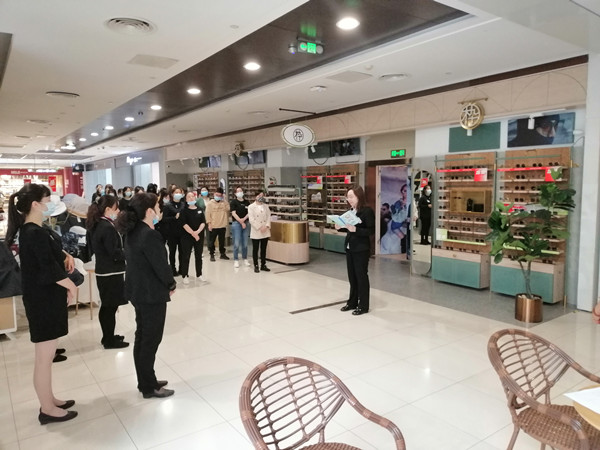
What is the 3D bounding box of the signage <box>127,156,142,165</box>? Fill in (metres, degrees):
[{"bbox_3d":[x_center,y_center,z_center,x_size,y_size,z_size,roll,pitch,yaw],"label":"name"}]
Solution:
[{"bbox_3d":[-7.671,-2.981,20.878,0.080,0.370,2.300,-5,7,-35],"label":"signage"}]

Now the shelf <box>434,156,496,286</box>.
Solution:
[{"bbox_3d":[2.508,-0.081,6.926,0.340,2.030,0.860,-5,7,-35],"label":"shelf"}]

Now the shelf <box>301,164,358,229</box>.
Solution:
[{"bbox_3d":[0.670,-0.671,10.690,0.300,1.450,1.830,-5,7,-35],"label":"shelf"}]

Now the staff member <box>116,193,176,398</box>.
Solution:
[{"bbox_3d":[-1.181,0.546,3.504,0.400,1.570,0.440,-5,7,-35],"label":"staff member"}]

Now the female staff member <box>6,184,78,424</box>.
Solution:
[{"bbox_3d":[-1.779,0.549,3.186,0.460,1.640,0.440,-5,7,-38],"label":"female staff member"}]

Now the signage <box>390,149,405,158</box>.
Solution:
[{"bbox_3d":[1.925,-1.407,8.876,0.050,0.160,0.370,-5,7,-35],"label":"signage"}]

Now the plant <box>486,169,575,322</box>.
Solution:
[{"bbox_3d":[2.723,0.214,5.351,0.920,1.780,0.950,-5,7,-35],"label":"plant"}]

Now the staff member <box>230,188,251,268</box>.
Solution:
[{"bbox_3d":[-1.205,0.036,9.091,0.440,1.592,0.300,-2,6,-14],"label":"staff member"}]

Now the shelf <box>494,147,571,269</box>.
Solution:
[{"bbox_3d":[3.168,-0.277,6.197,0.280,1.500,0.890,-5,7,-35],"label":"shelf"}]

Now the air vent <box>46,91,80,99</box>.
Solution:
[{"bbox_3d":[-3.914,-2.160,7.459,0.500,0.060,0.500,-5,7,-35],"label":"air vent"}]

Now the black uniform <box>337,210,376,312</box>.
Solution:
[{"bbox_3d":[0.704,0.420,5.698,0.420,1.330,0.450,-5,7,-35],"label":"black uniform"}]

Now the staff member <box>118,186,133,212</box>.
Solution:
[{"bbox_3d":[-3.542,0.014,9.349,0.440,1.600,0.300,-5,7,-35],"label":"staff member"}]

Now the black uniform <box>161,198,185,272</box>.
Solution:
[{"bbox_3d":[-2.297,0.223,8.264,0.450,1.310,0.290,-3,6,-23],"label":"black uniform"}]

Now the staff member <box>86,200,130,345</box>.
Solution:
[{"bbox_3d":[-1.962,0.466,4.627,0.400,1.540,0.430,-5,7,-35],"label":"staff member"}]

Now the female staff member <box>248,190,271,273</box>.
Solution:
[{"bbox_3d":[-0.763,0.107,8.666,0.450,1.519,0.290,-2,6,-16],"label":"female staff member"}]

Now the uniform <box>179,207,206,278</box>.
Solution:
[{"bbox_3d":[-1.830,0.300,7.700,0.440,1.230,0.280,-5,7,-35],"label":"uniform"}]

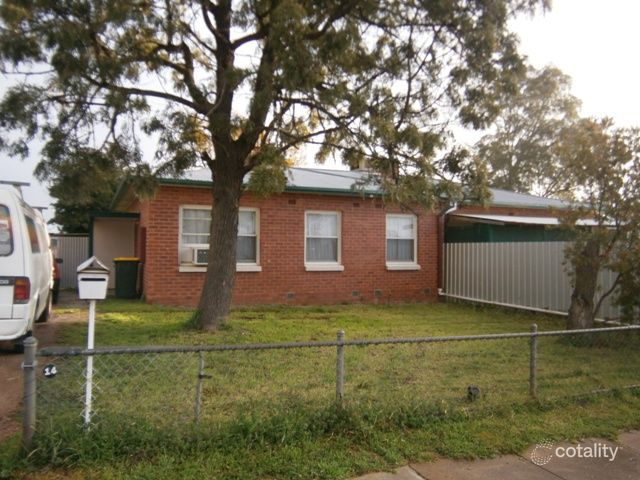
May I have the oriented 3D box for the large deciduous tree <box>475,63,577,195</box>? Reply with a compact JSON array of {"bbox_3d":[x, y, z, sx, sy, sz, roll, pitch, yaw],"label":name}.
[{"bbox_3d":[12.950,-4.400,30.000,6.800,12.600,6.600,1,-1,0],"label":"large deciduous tree"}]

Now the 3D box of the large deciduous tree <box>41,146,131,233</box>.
[{"bbox_3d":[-10.100,-1.200,20.800,3.900,5.500,3.800,1,-1,0],"label":"large deciduous tree"}]

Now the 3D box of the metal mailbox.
[{"bbox_3d":[-1.700,0.288,3.600,0.230,0.310,0.310,2,-1,-27],"label":"metal mailbox"}]

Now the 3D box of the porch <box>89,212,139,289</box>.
[{"bbox_3d":[-5.718,0.363,13.351,1.220,2.150,1.500,1,-2,-24],"label":"porch"}]

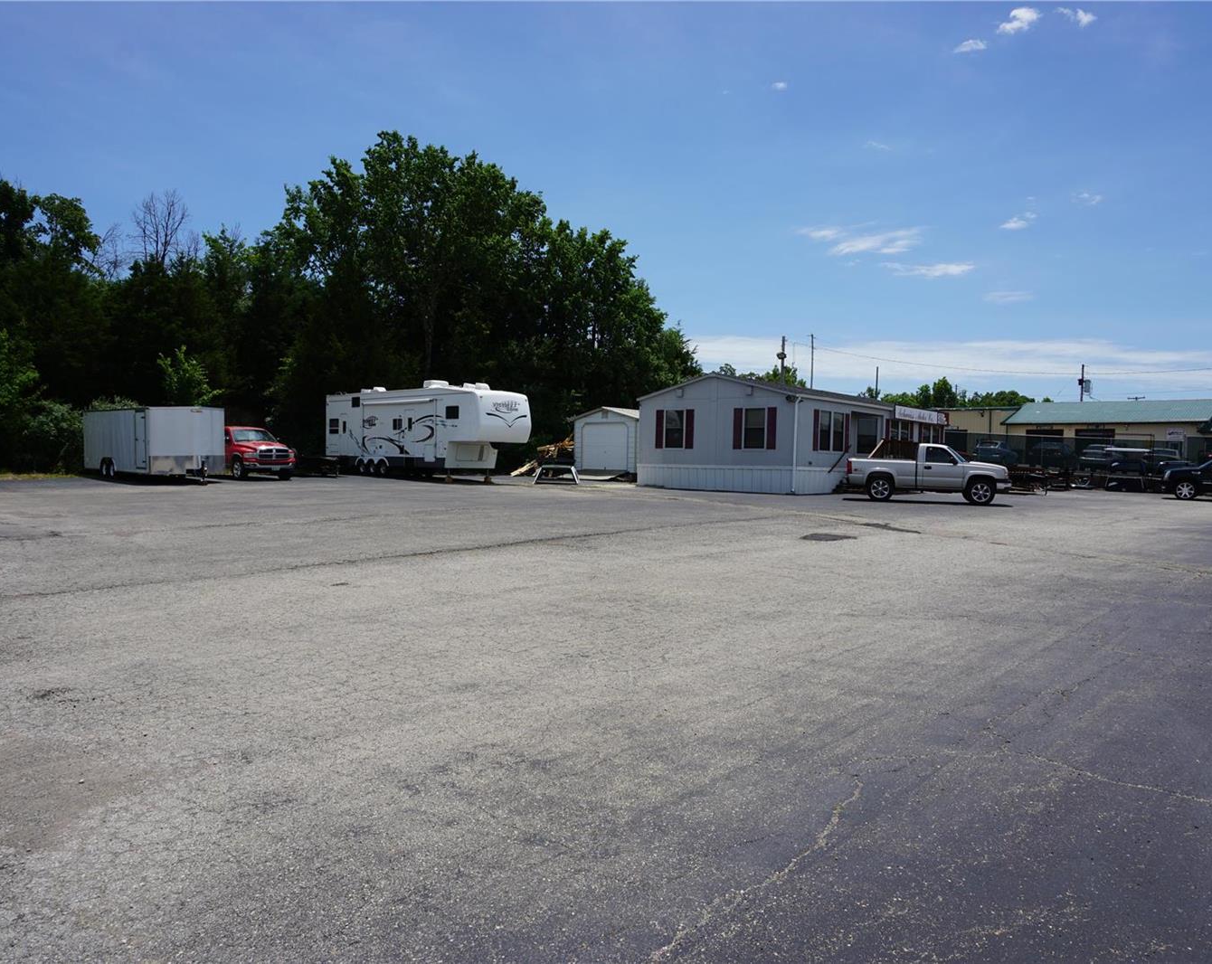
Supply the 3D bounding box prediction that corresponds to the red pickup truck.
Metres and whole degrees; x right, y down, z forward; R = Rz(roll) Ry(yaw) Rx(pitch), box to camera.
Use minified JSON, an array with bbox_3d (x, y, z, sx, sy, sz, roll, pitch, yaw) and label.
[{"bbox_3d":[-13.900,-1.140,36.900,2.030,1.930,5.700,0,2,-43],"label":"red pickup truck"}]

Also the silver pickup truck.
[{"bbox_3d":[10.720,-0.290,32.200,5.250,1.890,2.000,2,1,18],"label":"silver pickup truck"}]

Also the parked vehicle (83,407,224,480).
[{"bbox_3d":[-16.400,-1.350,35.400,2.550,2.550,9.100,0,2,-43],"label":"parked vehicle"}]

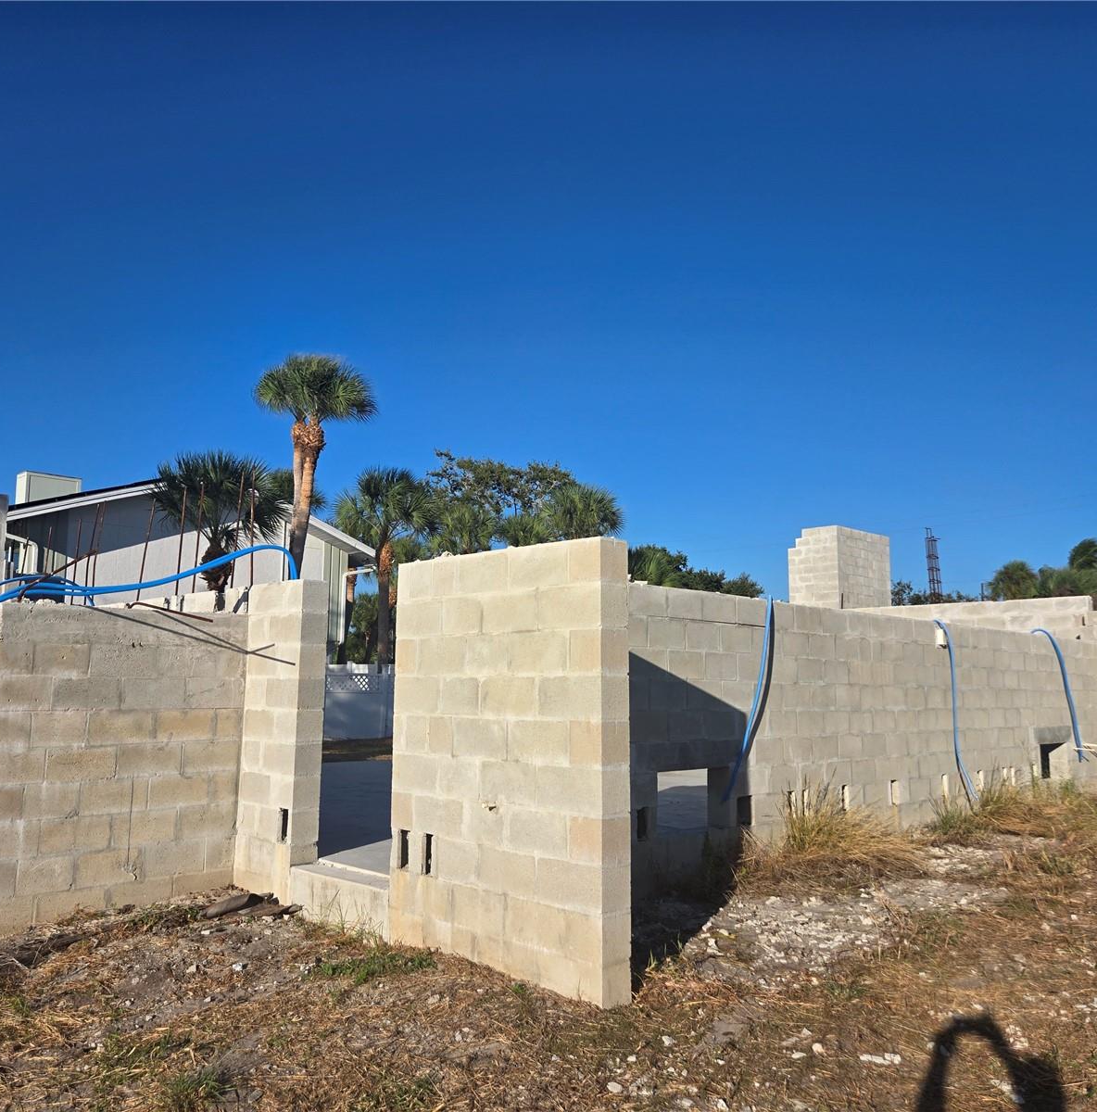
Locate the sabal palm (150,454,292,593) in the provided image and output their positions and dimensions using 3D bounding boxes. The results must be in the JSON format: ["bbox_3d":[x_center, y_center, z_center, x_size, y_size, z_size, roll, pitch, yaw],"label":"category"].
[{"bbox_3d":[-7.538,0.894,22.336,3.022,6.744,3.022,3,-8,-19],"label":"sabal palm"}]

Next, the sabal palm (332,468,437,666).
[{"bbox_3d":[-4.846,1.259,28.681,3.092,7.771,3.092,2,-8,-10],"label":"sabal palm"}]

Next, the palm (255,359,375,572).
[{"bbox_3d":[-5.826,-0.305,24.052,2.995,9.606,2.995,2,-8,-14],"label":"palm"}]

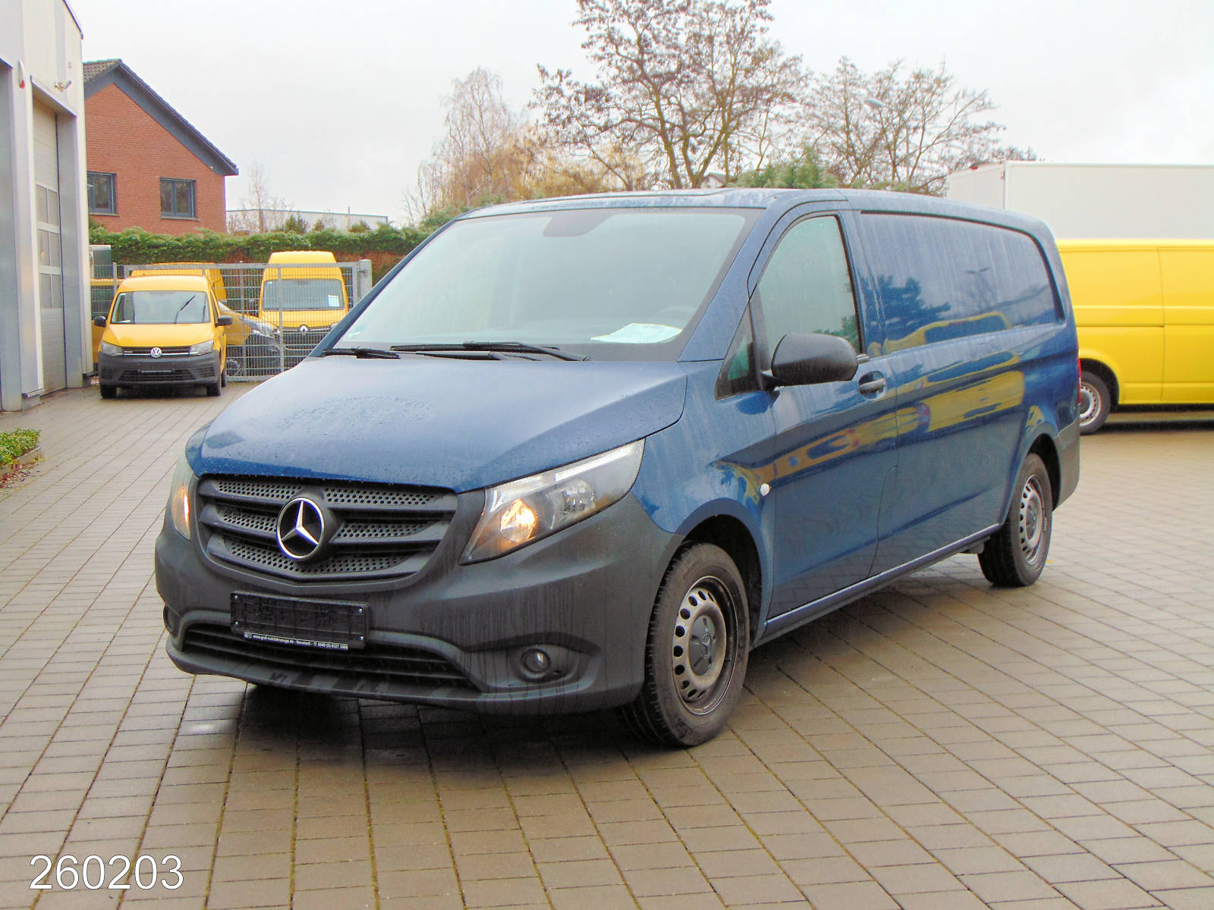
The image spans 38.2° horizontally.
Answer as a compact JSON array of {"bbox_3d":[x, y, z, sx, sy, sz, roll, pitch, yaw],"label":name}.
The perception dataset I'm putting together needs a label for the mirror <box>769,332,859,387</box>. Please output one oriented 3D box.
[{"bbox_3d":[0.670,-0.320,5.850,0.240,0.180,0.200,2,6,31],"label":"mirror"}]

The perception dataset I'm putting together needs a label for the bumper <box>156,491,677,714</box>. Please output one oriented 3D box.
[{"bbox_3d":[-0.767,0.395,5.438,1.900,0.650,0.630,2,6,31],"label":"bumper"}]

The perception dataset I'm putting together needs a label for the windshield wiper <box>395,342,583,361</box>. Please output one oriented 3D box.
[{"bbox_3d":[-0.419,-0.337,5.885,0.820,0.075,0.100,2,6,31],"label":"windshield wiper"}]

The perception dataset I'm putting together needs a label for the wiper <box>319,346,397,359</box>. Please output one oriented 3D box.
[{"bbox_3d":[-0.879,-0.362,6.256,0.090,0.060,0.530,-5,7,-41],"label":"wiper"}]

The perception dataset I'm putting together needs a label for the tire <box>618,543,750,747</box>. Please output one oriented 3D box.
[{"bbox_3d":[0.243,0.590,5.538,0.205,0.655,0.660,2,6,31],"label":"tire"}]

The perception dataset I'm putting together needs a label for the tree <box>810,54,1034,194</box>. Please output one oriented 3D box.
[{"bbox_3d":[9.406,-7.567,52.374,6.720,8.500,6.050,0,5,10],"label":"tree"}]

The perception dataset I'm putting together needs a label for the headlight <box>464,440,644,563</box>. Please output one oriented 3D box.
[{"bbox_3d":[-0.137,0.130,5.078,0.390,0.345,0.490,2,6,31],"label":"headlight"}]

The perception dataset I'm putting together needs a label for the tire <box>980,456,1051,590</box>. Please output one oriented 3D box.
[{"bbox_3d":[1.994,0.307,8.474,0.205,0.655,0.660,2,6,31],"label":"tire"}]

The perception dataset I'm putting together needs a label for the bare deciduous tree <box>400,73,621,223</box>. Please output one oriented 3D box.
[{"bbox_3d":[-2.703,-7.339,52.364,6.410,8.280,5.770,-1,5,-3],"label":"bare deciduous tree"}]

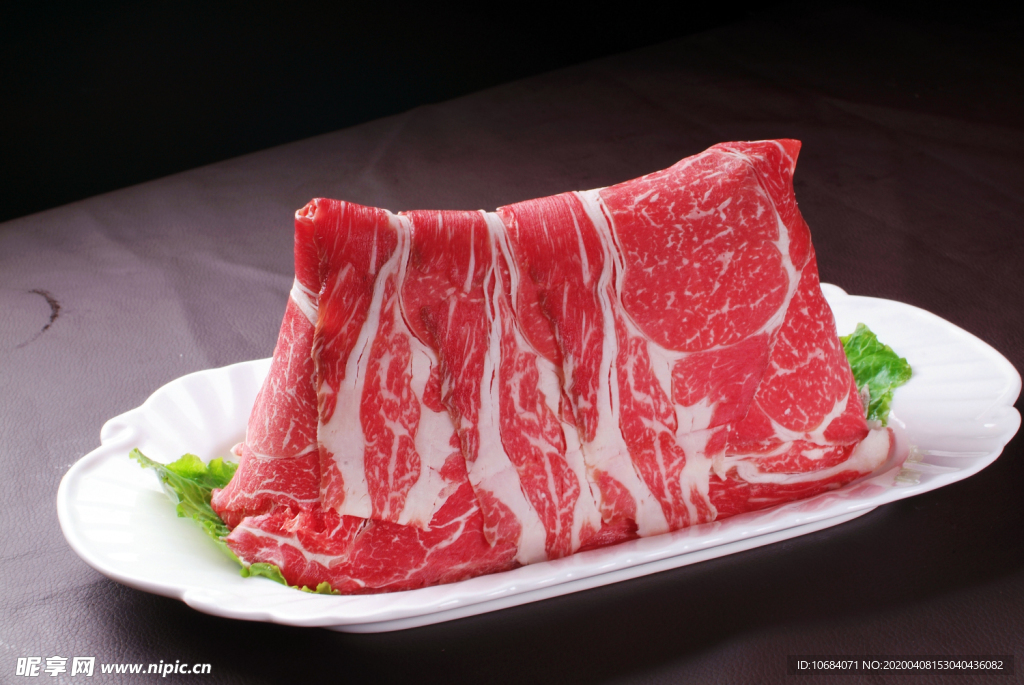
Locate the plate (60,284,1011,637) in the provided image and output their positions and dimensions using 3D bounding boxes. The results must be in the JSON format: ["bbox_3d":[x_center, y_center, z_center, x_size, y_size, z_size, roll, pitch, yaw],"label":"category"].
[{"bbox_3d":[0.018,0.048,0.868,0.398,0.032,0.231,-11,26,-20],"label":"plate"}]

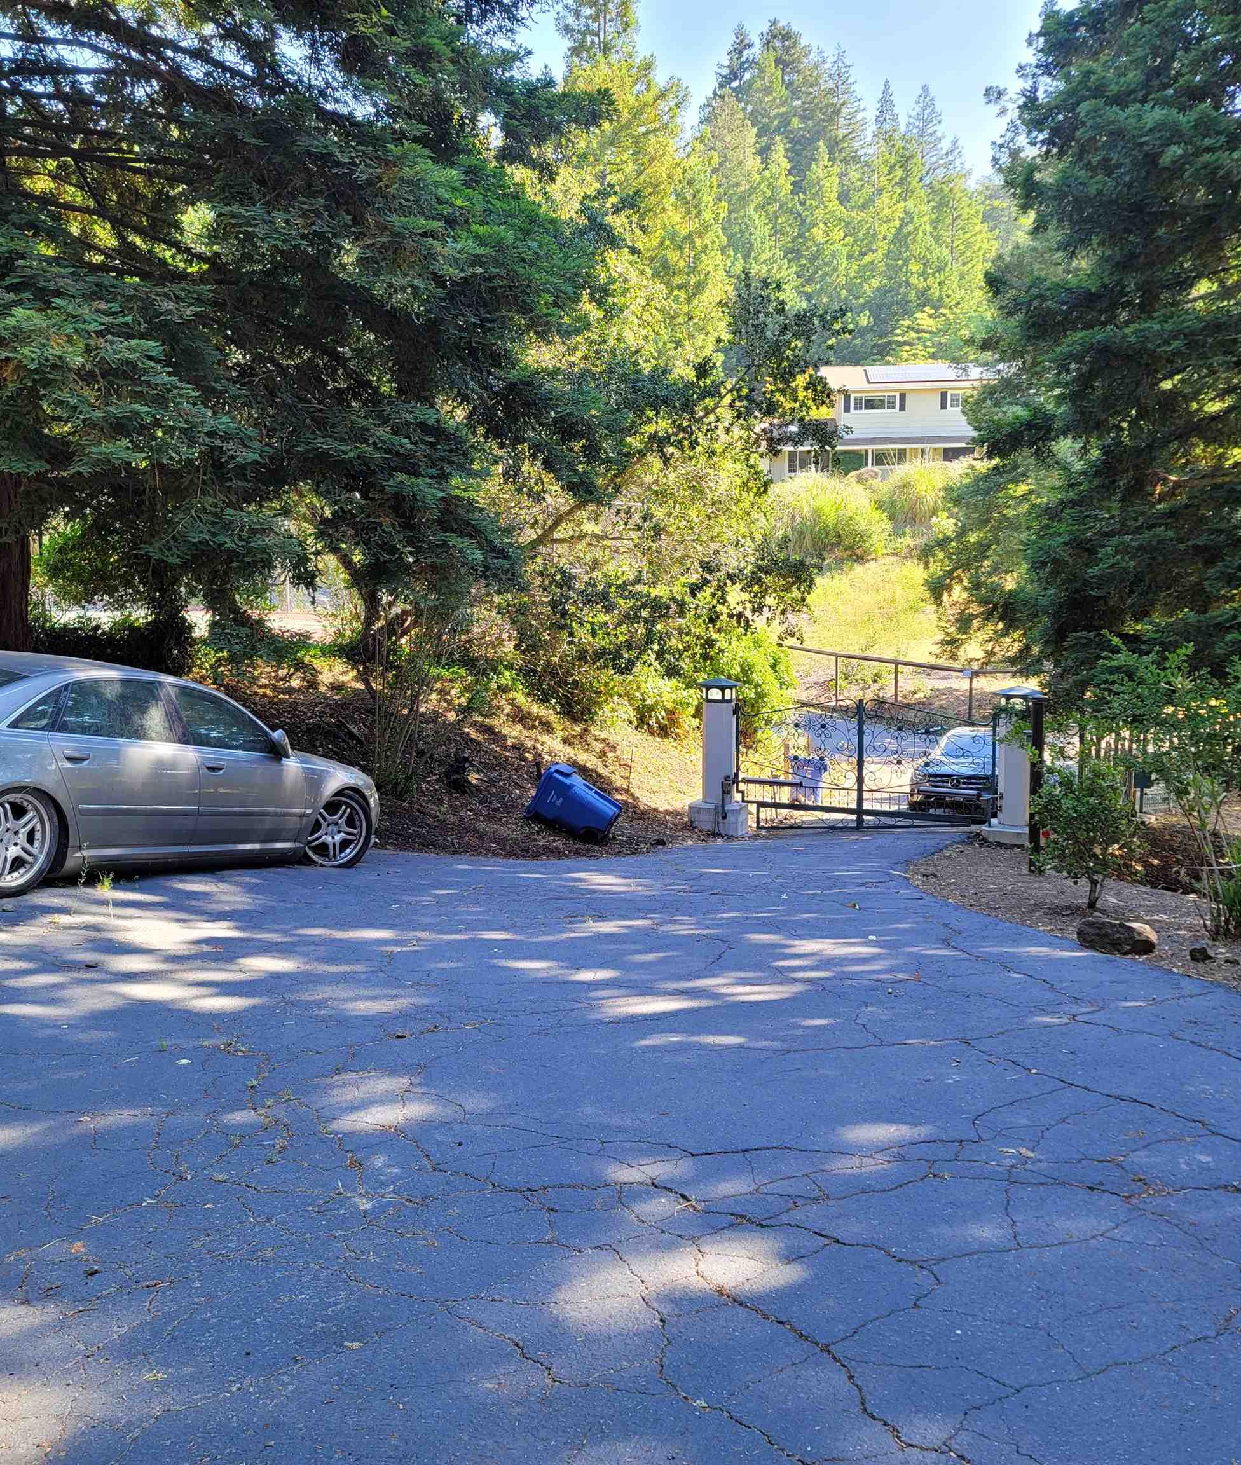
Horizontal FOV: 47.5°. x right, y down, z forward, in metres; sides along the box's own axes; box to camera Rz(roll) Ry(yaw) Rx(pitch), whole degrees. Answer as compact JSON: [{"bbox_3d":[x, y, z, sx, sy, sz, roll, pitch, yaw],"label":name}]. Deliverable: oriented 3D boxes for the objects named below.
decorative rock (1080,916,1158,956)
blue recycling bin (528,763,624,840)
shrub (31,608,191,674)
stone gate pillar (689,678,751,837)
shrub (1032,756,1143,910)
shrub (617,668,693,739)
[{"bbox_3d":[3.368,1.379,9.550,0.550,0.240,0.370,1,3,17],"label":"decorative rock"},{"bbox_3d":[-0.574,0.866,17.400,1.060,0.760,0.620,23,-3,19],"label":"blue recycling bin"},{"bbox_3d":[-5.734,-1.000,15.800,1.850,0.850,1.100,0,2,-11],"label":"shrub"},{"bbox_3d":[1.357,0.344,19.300,0.720,2.170,0.720,0,2,11],"label":"stone gate pillar"},{"bbox_3d":[3.985,0.863,12.000,0.950,1.280,0.950,1,3,18],"label":"shrub"},{"bbox_3d":[0.559,-0.488,22.000,1.200,1.120,1.100,0,2,0],"label":"shrub"}]

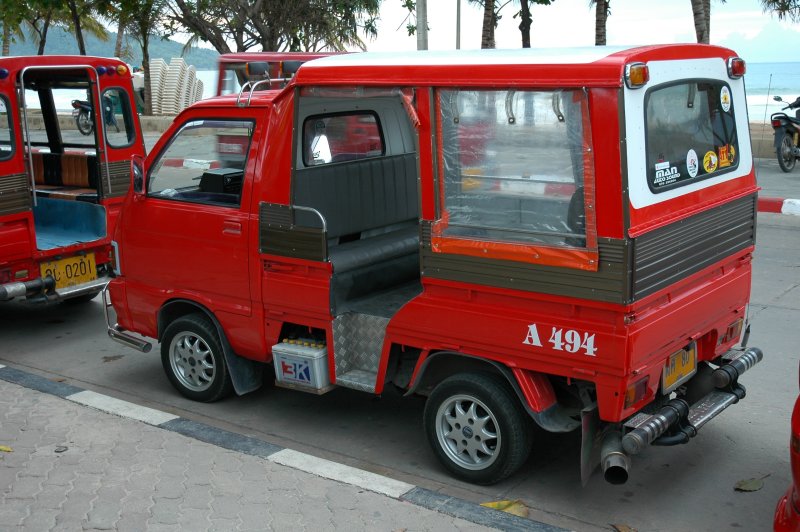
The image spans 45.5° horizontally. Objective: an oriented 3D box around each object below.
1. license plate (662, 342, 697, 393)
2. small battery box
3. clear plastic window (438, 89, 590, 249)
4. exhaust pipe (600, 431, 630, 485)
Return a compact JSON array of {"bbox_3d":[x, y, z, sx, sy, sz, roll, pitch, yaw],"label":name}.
[{"bbox_3d":[1.211,0.445,4.123,0.015,0.155,0.370,8,15,36],"label":"license plate"},{"bbox_3d":[-0.481,0.490,4.844,0.265,0.208,0.170,6,14,29],"label":"small battery box"},{"bbox_3d":[0.447,-0.397,3.843,0.700,0.625,0.020,8,10,37],"label":"clear plastic window"},{"bbox_3d":[0.896,0.787,3.970,0.120,0.120,0.270,2,26,10],"label":"exhaust pipe"}]

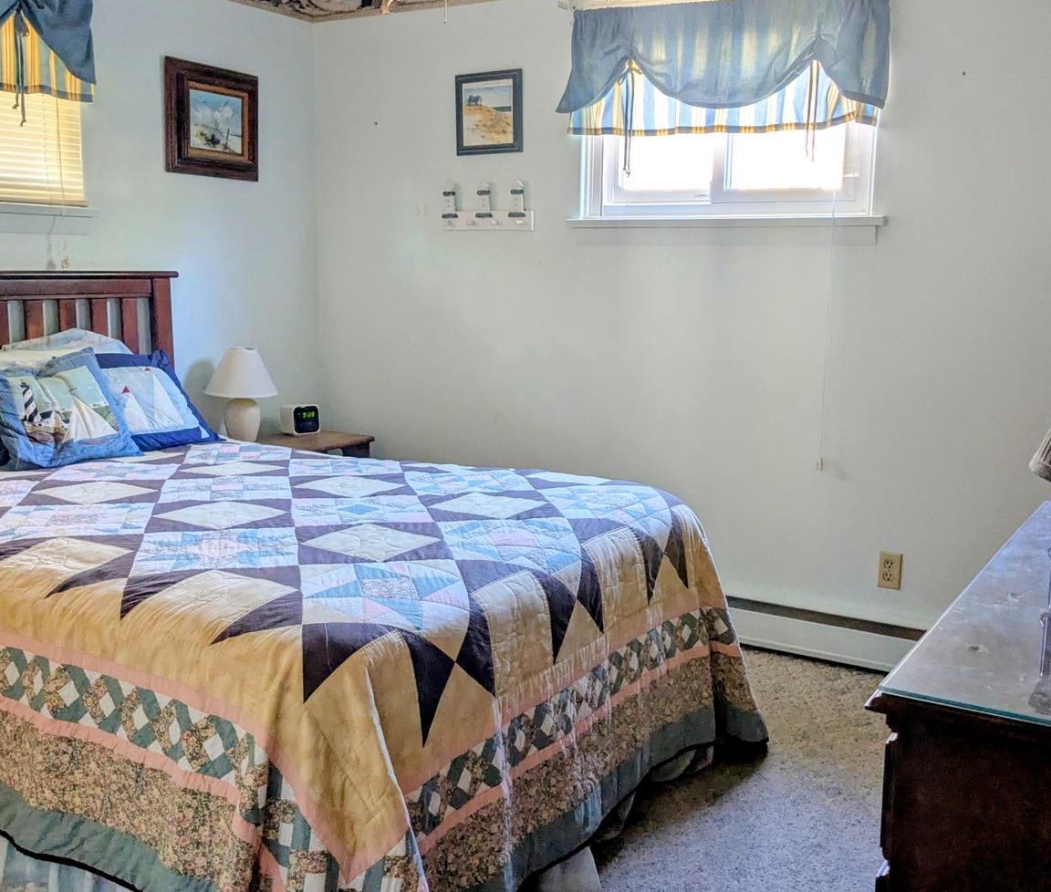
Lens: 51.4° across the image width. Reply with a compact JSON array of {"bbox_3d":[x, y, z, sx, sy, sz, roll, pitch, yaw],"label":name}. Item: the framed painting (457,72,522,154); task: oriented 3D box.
[{"bbox_3d":[-0.126,-1.167,3.834,0.261,0.275,0.022,7,12,29],"label":"framed painting"}]

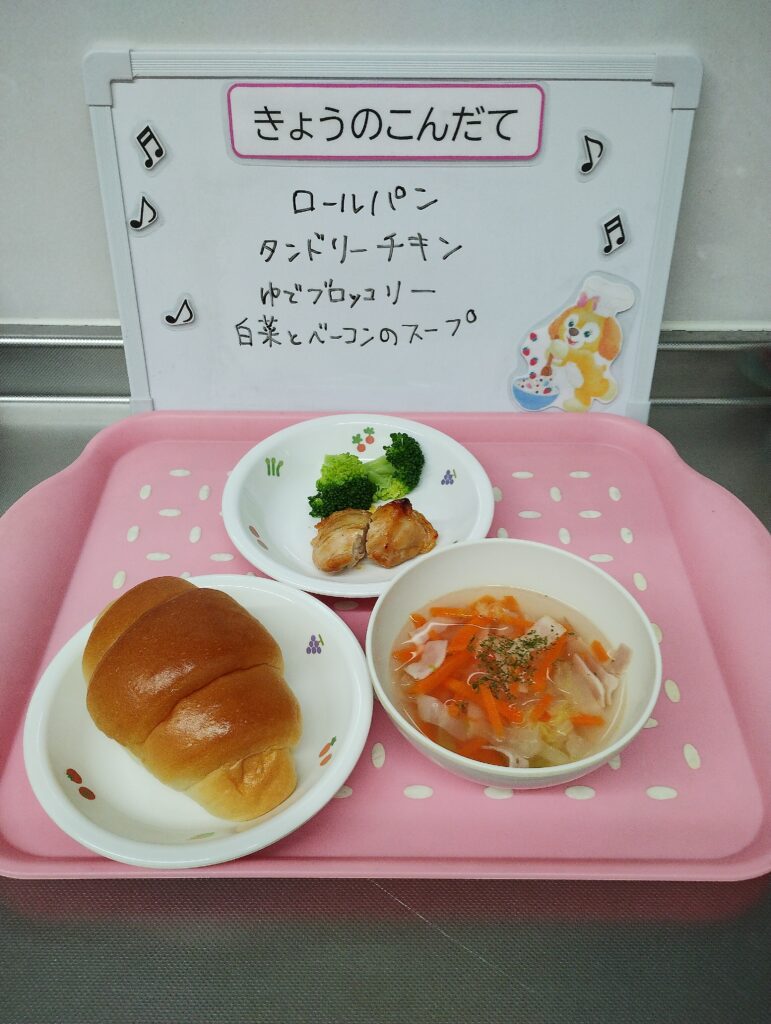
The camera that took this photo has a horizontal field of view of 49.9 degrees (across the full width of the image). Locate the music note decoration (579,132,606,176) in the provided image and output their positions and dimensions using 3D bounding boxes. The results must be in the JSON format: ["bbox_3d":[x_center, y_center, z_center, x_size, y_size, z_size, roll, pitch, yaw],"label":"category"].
[{"bbox_3d":[0.137,-0.237,0.549,0.017,0.026,0.003,-9,27,5],"label":"music note decoration"}]

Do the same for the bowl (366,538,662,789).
[{"bbox_3d":[0.065,0.087,0.441,0.147,0.059,0.147,0,43,0],"label":"bowl"}]

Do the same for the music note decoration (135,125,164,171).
[{"bbox_3d":[-0.156,-0.241,0.548,0.017,0.024,0.003,-25,24,12],"label":"music note decoration"}]

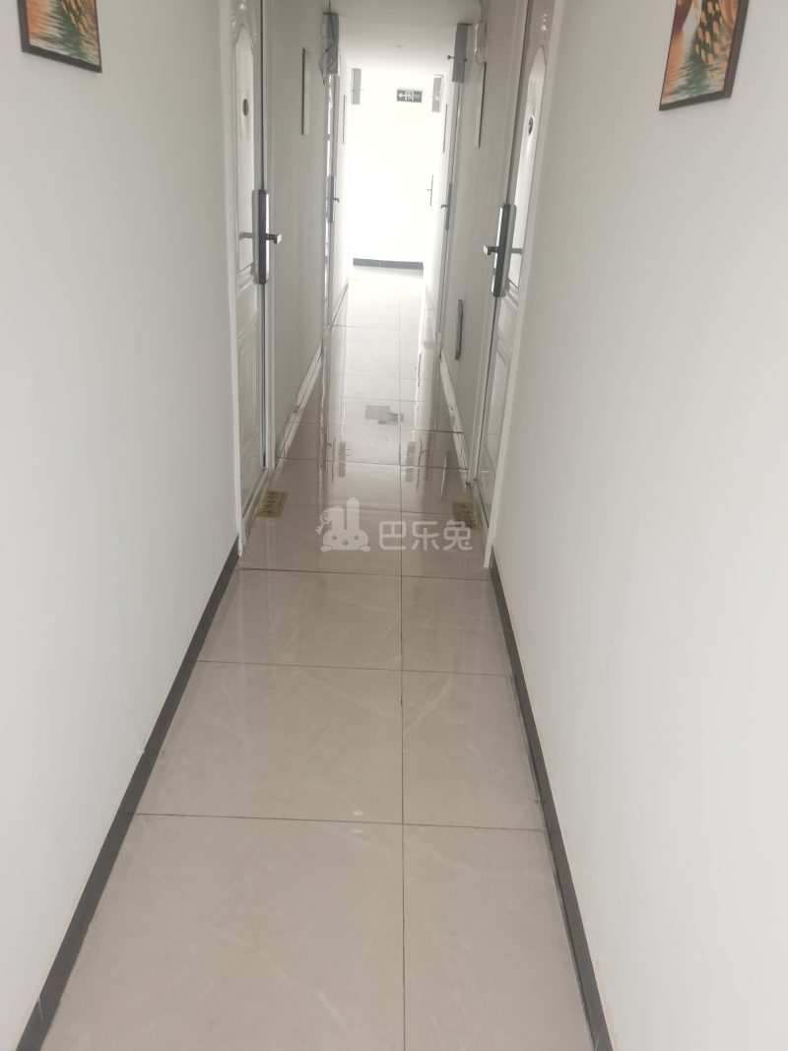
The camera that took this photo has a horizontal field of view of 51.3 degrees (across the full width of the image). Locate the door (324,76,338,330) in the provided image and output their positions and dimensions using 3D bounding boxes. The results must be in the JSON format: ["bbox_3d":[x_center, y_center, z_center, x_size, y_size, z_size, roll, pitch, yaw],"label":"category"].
[{"bbox_3d":[-0.535,-2.534,6.428,0.070,2.090,0.930,3,24,-1],"label":"door"}]

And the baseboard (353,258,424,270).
[{"bbox_3d":[-0.066,-3.656,11.487,0.990,0.090,0.020,3,24,-1],"label":"baseboard"}]

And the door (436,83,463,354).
[{"bbox_3d":[0.469,-2.481,6.445,0.070,2.090,0.930,3,24,-1],"label":"door"}]

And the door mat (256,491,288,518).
[{"bbox_3d":[-0.518,-0.095,3.499,0.105,0.010,0.290,3,24,-1],"label":"door mat"}]

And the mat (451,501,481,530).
[{"bbox_3d":[0.310,-0.044,3.483,0.103,0.008,0.297,3,24,-1],"label":"mat"}]

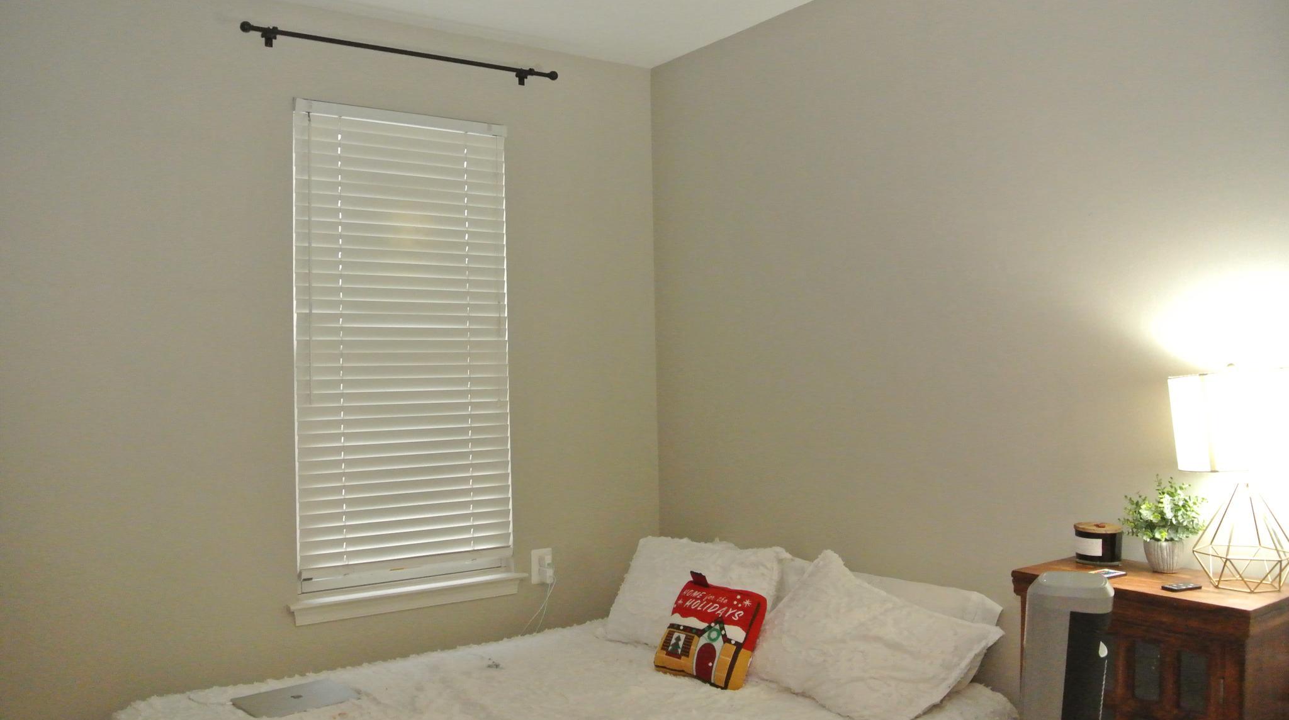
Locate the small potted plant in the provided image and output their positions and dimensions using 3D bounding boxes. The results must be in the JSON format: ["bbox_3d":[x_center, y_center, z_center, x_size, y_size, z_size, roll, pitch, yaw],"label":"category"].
[{"bbox_3d":[1.188,0.372,2.216,0.189,0.217,0.179,-1,-1,28],"label":"small potted plant"}]

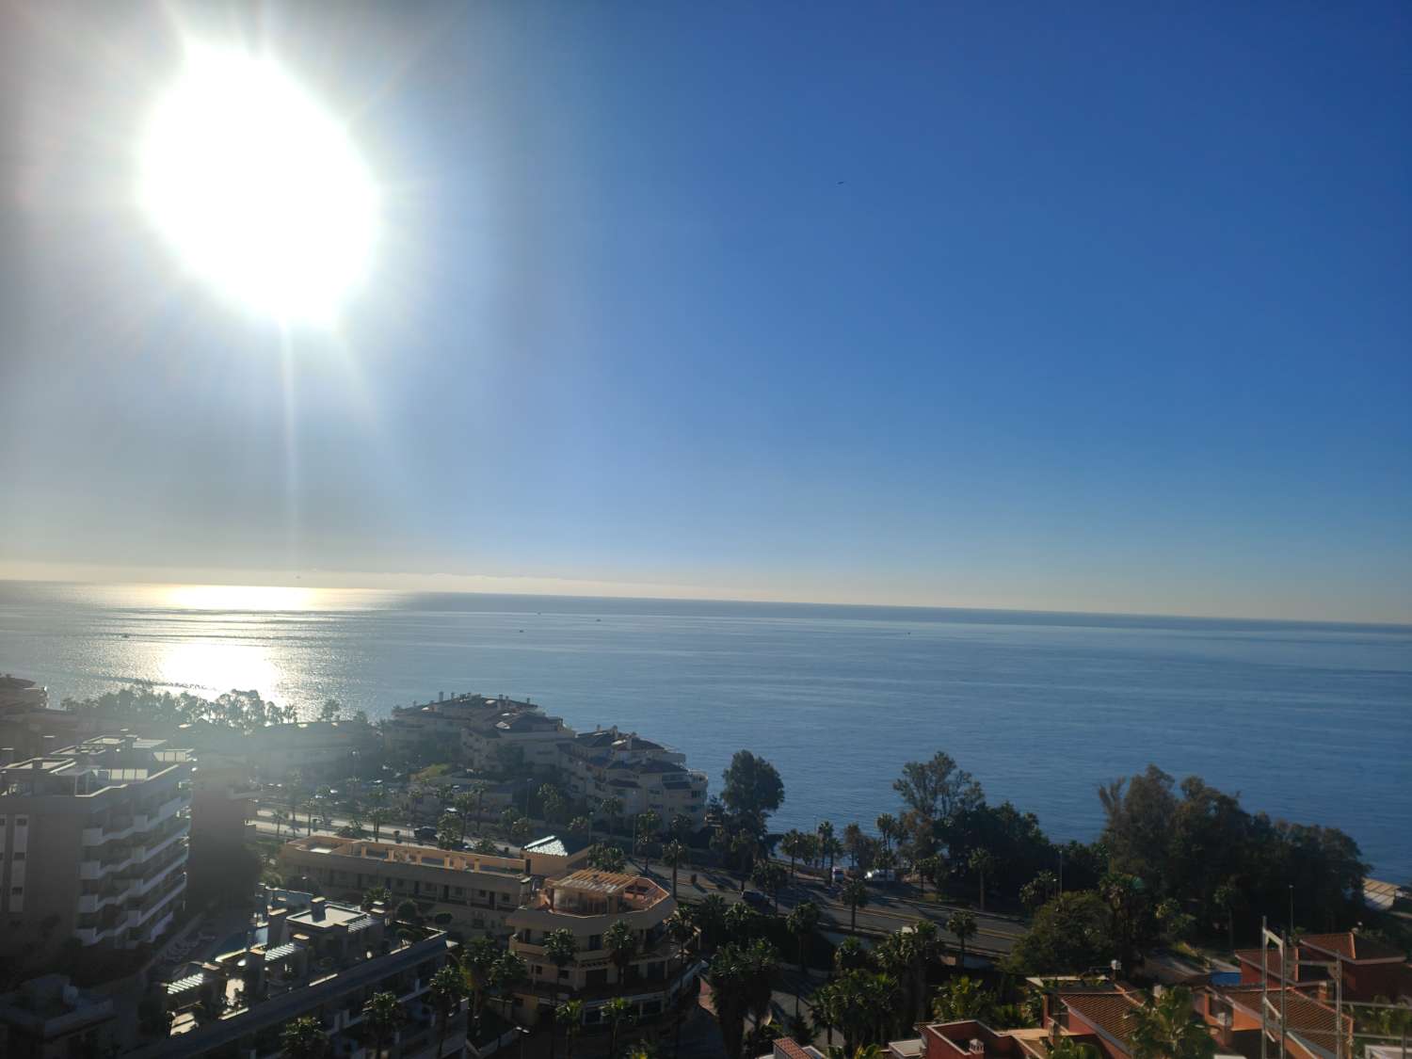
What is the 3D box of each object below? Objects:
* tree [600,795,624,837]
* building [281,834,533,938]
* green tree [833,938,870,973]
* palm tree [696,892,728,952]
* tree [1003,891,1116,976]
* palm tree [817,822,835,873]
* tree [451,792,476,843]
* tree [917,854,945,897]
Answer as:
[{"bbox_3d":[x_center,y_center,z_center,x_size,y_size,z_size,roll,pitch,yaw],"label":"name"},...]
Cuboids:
[{"bbox_3d":[-16.948,51.752,183.138,4.230,7.500,4.230,2,-4,0],"label":"tree"},{"bbox_3d":[-33.702,41.549,117.500,31.000,9.000,8.000,1,-4,20],"label":"building"},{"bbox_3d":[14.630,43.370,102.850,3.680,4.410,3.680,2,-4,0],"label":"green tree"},{"bbox_3d":[0.662,47.550,123.229,4.010,7.230,4.010,2,-4,0],"label":"palm tree"},{"bbox_3d":[35.960,41.420,103.700,11.590,9.180,10.200,2,-4,0],"label":"tree"},{"bbox_3d":[19.510,51.773,165.483,2.950,8.520,2.950,2,-4,0],"label":"palm tree"},{"bbox_3d":[-42.204,50.199,177.308,4.280,8.200,4.280,2,-4,0],"label":"tree"},{"bbox_3d":[33.466,51.899,153.052,4.200,6.494,4.200,2,-4,0],"label":"tree"}]

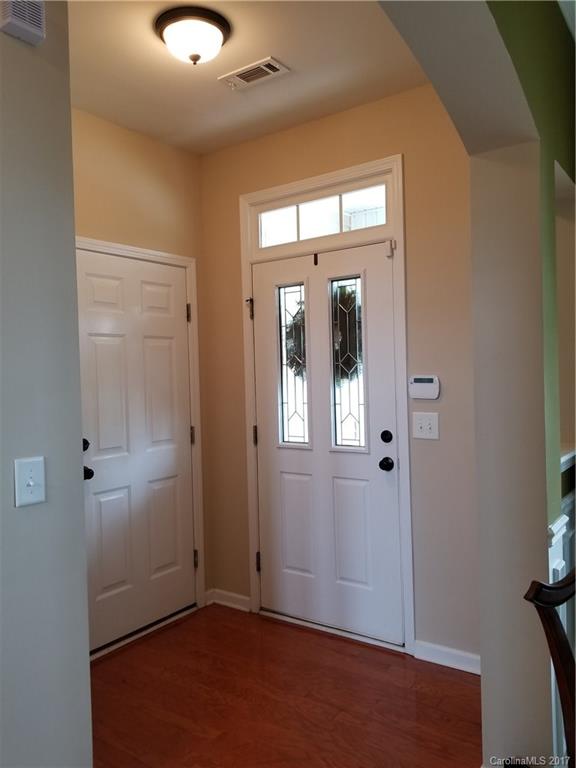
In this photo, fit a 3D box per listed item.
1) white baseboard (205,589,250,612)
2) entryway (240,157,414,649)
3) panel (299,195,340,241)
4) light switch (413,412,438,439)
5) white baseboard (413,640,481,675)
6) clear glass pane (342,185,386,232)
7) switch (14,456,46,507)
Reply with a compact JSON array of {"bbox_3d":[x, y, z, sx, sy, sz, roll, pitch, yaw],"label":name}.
[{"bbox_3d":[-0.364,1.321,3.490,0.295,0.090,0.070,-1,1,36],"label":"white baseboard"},{"bbox_3d":[0.171,0.123,3.113,1.030,2.457,0.120,-1,1,36],"label":"entryway"},{"bbox_3d":[0.169,-0.888,3.100,0.261,0.198,0.020,-1,1,36],"label":"panel"},{"bbox_3d":[0.654,0.200,2.746,0.131,0.125,0.020,-1,1,36],"label":"light switch"},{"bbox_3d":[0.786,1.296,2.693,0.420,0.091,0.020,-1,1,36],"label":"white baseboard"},{"bbox_3d":[0.389,-0.891,2.941,0.248,0.198,0.020,-1,1,36],"label":"clear glass pane"},{"bbox_3d":[-0.678,0.259,1.529,0.020,0.123,0.081,-1,1,36],"label":"switch"}]

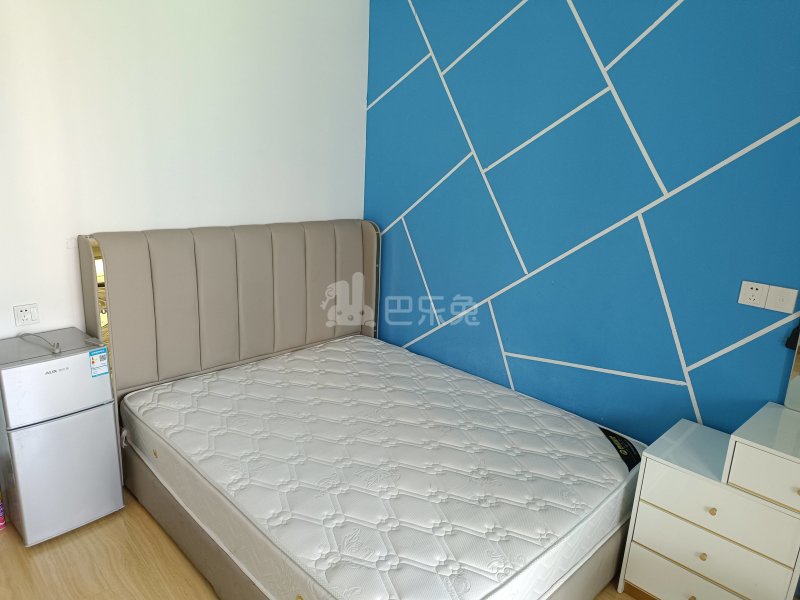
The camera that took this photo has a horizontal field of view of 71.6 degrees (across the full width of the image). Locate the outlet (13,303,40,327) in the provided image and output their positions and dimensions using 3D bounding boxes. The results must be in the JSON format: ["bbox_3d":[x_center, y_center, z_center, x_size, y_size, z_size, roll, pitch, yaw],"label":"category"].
[{"bbox_3d":[-1.555,0.061,2.312,0.012,0.086,0.086,17,20,42],"label":"outlet"}]

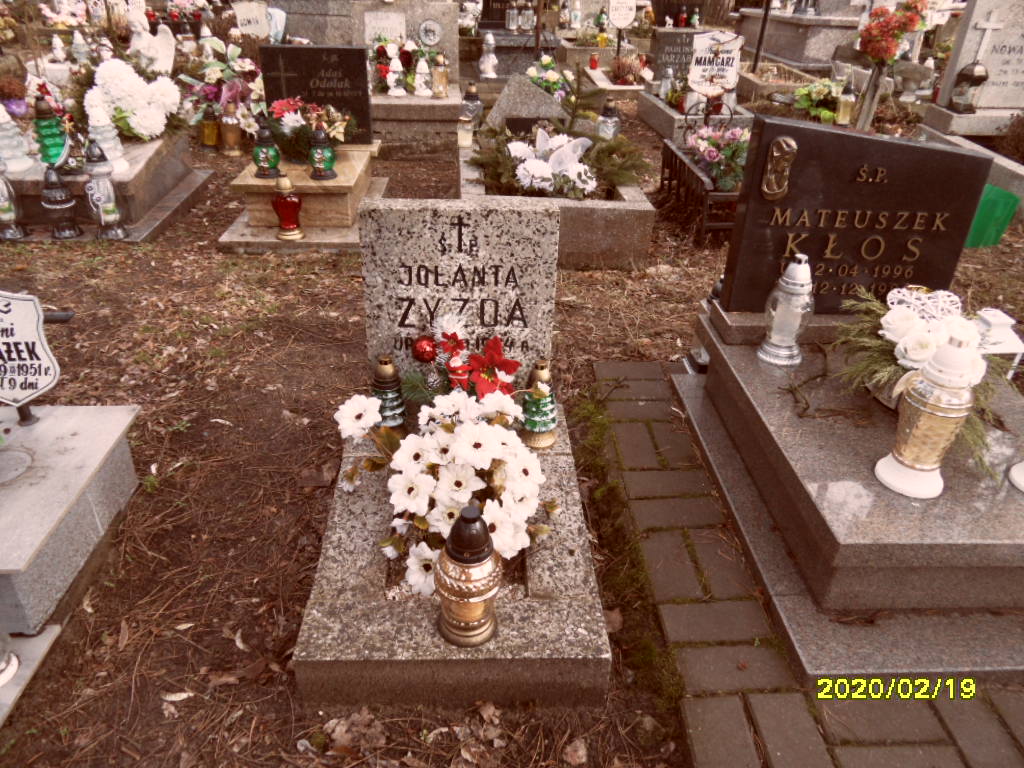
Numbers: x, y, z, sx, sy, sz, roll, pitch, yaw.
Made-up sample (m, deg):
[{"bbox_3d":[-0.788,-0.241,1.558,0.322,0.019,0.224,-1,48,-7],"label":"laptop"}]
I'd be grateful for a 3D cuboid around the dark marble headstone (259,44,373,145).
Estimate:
[{"bbox_3d":[-0.883,-1.324,3.246,0.469,0.395,0.060,0,28,-2],"label":"dark marble headstone"}]

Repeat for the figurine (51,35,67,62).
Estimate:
[{"bbox_3d":[-3.076,-2.275,4.815,0.095,0.200,0.085,0,33,-2],"label":"figurine"}]

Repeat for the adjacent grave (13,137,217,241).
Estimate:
[{"bbox_3d":[-1.816,-0.934,3.228,0.620,0.270,0.980,-1,33,-2],"label":"adjacent grave"}]

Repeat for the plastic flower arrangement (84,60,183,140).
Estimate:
[{"bbox_3d":[-1.711,-1.274,3.201,0.400,0.350,0.300,0,33,-2],"label":"plastic flower arrangement"}]

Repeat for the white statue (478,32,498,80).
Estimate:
[{"bbox_3d":[-0.163,-2.283,4.934,0.130,0.300,0.120,0,33,0],"label":"white statue"}]

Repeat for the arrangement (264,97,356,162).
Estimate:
[{"bbox_3d":[-0.882,-1.114,3.108,0.350,0.240,0.260,-1,33,-2],"label":"arrangement"}]

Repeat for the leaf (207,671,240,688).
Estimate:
[{"bbox_3d":[-0.509,0.521,1.252,0.058,0.016,0.030,0,33,0],"label":"leaf"}]

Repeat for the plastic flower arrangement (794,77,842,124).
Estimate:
[{"bbox_3d":[1.888,-1.740,4.374,0.250,0.240,0.230,0,33,0],"label":"plastic flower arrangement"}]

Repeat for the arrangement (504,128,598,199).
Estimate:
[{"bbox_3d":[0.167,-0.918,2.996,0.370,0.210,0.300,0,33,-2],"label":"arrangement"}]

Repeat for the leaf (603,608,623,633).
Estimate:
[{"bbox_3d":[0.190,0.453,1.358,0.042,0.020,0.048,0,33,0],"label":"leaf"}]

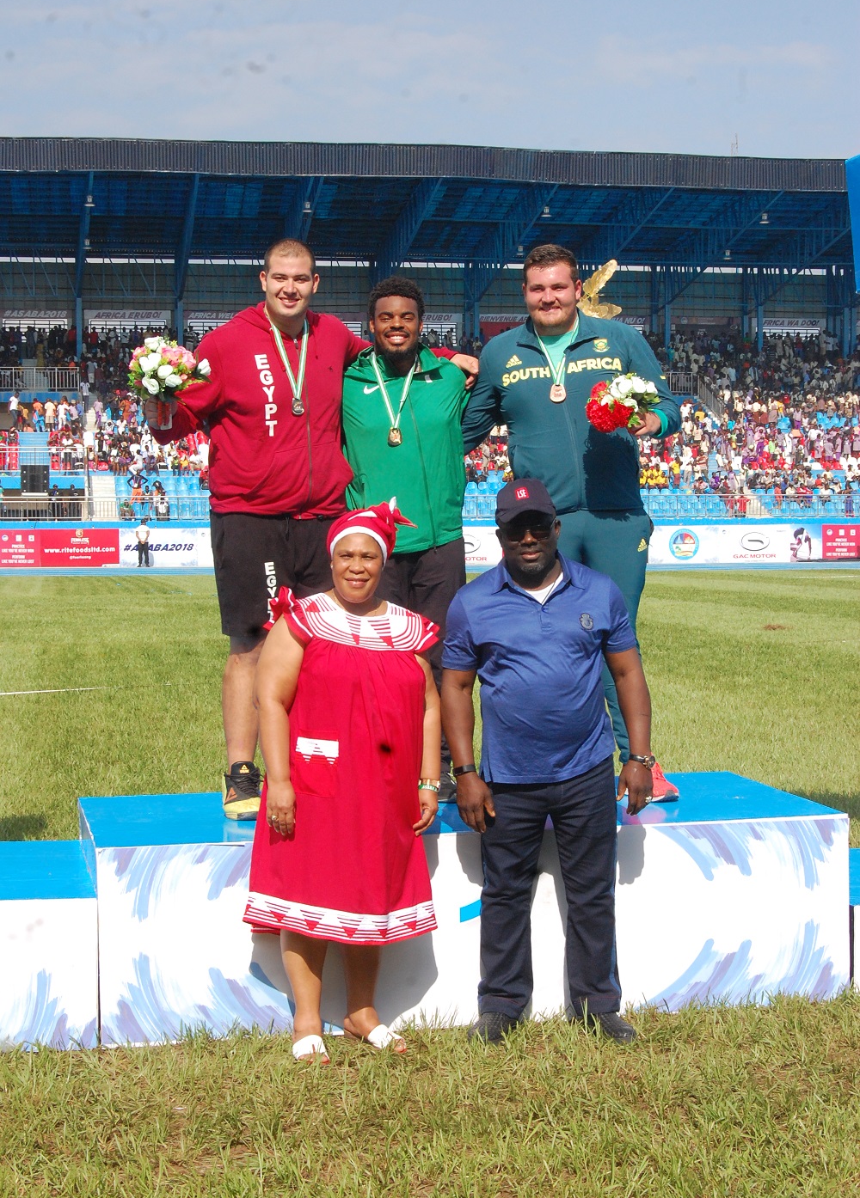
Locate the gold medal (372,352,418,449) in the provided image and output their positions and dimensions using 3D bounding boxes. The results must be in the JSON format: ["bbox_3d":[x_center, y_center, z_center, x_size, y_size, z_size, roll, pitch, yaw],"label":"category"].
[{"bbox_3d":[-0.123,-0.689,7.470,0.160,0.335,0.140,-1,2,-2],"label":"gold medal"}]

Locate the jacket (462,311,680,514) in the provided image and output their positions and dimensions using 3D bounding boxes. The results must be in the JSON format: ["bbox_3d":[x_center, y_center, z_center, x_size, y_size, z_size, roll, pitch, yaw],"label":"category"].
[{"bbox_3d":[0.477,-0.647,7.470,0.800,0.710,0.440,0,2,5],"label":"jacket"}]

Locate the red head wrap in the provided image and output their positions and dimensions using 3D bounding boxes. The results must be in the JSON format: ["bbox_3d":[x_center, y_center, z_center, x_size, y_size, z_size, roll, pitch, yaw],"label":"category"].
[{"bbox_3d":[-0.183,-0.210,6.620,0.260,0.200,0.250,-1,2,-3],"label":"red head wrap"}]

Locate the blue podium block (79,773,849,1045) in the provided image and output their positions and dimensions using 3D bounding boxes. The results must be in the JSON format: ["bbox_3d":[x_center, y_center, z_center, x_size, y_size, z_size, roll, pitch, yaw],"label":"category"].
[{"bbox_3d":[0.061,1.015,7.403,2.440,0.610,1.190,-1,3,-12],"label":"blue podium block"}]

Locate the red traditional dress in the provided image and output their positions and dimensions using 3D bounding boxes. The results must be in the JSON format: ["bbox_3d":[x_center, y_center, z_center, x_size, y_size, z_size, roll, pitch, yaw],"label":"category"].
[{"bbox_3d":[-0.272,0.505,6.590,0.580,1.050,0.390,-1,2,-14],"label":"red traditional dress"}]

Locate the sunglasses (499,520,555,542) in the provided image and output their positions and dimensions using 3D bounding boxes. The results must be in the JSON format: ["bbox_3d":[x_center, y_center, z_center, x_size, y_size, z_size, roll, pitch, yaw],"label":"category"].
[{"bbox_3d":[0.299,-0.211,6.650,0.150,0.052,0.150,-5,3,1],"label":"sunglasses"}]

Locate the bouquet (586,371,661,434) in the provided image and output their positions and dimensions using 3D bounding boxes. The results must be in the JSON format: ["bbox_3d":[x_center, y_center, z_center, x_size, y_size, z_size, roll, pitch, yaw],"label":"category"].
[{"bbox_3d":[0.644,-0.656,7.190,0.250,0.200,0.220,0,2,10],"label":"bouquet"}]

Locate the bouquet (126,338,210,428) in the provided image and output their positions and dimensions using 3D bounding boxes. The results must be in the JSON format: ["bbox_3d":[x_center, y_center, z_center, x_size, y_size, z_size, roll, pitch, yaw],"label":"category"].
[{"bbox_3d":[-0.853,-0.710,7.020,0.270,0.300,0.250,-1,2,-5],"label":"bouquet"}]

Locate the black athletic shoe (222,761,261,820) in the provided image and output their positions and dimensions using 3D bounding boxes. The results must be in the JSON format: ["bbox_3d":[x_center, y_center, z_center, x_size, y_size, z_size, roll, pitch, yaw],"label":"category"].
[{"bbox_3d":[-0.634,0.642,7.298,0.125,0.165,0.320,-1,2,-7],"label":"black athletic shoe"}]

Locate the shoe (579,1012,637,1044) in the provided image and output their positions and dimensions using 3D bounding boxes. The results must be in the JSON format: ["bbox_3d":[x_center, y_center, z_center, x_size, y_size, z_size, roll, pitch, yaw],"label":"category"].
[{"bbox_3d":[0.551,1.288,6.670,0.110,0.110,0.295,-1,2,-20],"label":"shoe"}]

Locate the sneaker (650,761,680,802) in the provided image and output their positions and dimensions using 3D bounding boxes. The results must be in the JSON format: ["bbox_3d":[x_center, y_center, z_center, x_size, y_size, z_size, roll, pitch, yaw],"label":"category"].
[{"bbox_3d":[0.772,0.630,7.623,0.115,0.150,0.315,-2,3,-30],"label":"sneaker"}]

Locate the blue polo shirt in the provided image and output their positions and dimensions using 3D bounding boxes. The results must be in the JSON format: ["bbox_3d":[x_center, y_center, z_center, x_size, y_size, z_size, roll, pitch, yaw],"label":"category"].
[{"bbox_3d":[0.340,0.217,6.700,0.585,0.695,0.340,-1,2,-5],"label":"blue polo shirt"}]

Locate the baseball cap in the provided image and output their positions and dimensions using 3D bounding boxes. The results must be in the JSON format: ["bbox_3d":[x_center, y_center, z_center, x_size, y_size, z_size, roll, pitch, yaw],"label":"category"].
[{"bbox_3d":[0.300,-0.306,6.730,0.185,0.140,0.260,-4,2,6],"label":"baseball cap"}]

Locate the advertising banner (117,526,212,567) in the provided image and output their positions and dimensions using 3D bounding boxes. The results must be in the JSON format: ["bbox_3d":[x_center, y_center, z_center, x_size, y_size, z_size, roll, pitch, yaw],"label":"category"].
[{"bbox_3d":[-8.474,-1.640,69.200,2.900,1.220,0.050,-1,2,-8],"label":"advertising banner"}]

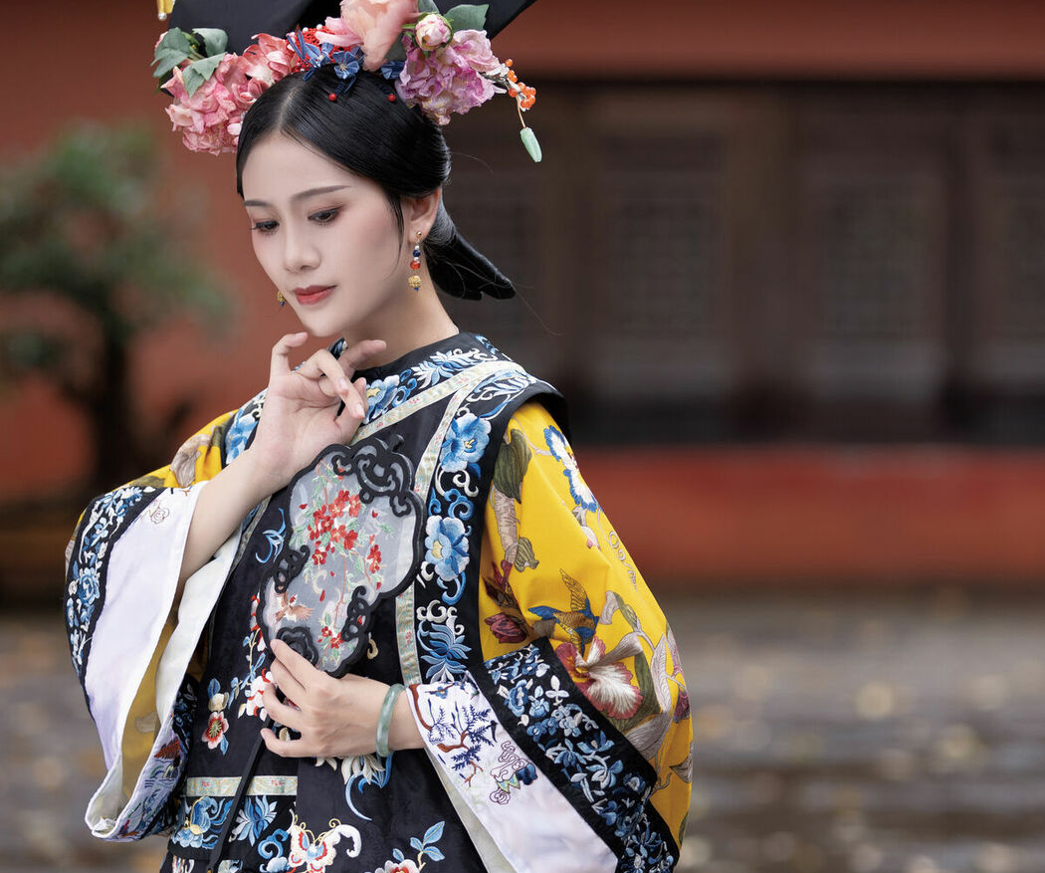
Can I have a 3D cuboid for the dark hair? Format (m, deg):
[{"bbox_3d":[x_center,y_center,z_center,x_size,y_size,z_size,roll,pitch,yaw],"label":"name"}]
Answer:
[{"bbox_3d":[-0.124,-0.199,4.429,0.166,0.220,0.250,-8,7,36],"label":"dark hair"}]

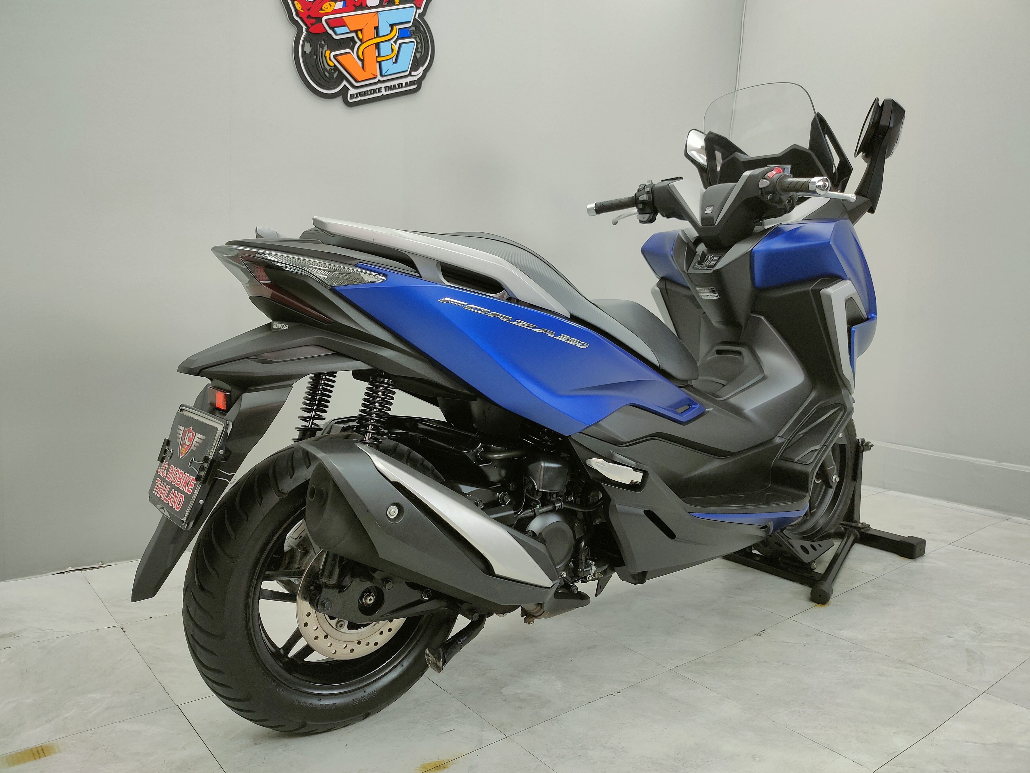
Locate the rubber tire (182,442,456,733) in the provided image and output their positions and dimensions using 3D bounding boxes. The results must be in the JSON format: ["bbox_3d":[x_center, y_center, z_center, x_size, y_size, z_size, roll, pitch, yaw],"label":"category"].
[{"bbox_3d":[-0.328,0.360,1.768,0.552,0.552,0.145,-5,8,-40],"label":"rubber tire"}]

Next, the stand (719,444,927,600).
[{"bbox_3d":[0.926,0.354,2.898,0.660,0.360,0.450,-5,8,-40],"label":"stand"}]

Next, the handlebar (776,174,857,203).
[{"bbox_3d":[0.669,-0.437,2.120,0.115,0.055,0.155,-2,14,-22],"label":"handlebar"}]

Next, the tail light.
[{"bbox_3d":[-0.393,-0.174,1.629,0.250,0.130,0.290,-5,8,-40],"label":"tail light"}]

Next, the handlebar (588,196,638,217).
[{"bbox_3d":[0.265,-0.492,2.593,0.145,0.038,0.040,-4,3,33],"label":"handlebar"}]

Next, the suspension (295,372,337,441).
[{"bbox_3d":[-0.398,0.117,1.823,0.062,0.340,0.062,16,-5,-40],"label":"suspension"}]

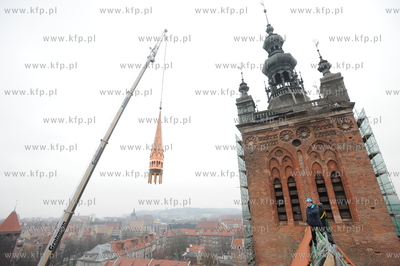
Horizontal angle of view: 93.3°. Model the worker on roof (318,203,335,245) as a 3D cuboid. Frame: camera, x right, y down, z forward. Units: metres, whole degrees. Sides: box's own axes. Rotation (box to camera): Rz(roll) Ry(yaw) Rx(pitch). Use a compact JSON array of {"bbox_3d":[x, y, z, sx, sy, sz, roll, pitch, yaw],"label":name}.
[{"bbox_3d":[5.740,4.130,8.560,0.570,1.680,0.570,-20,-30,38],"label":"worker on roof"}]

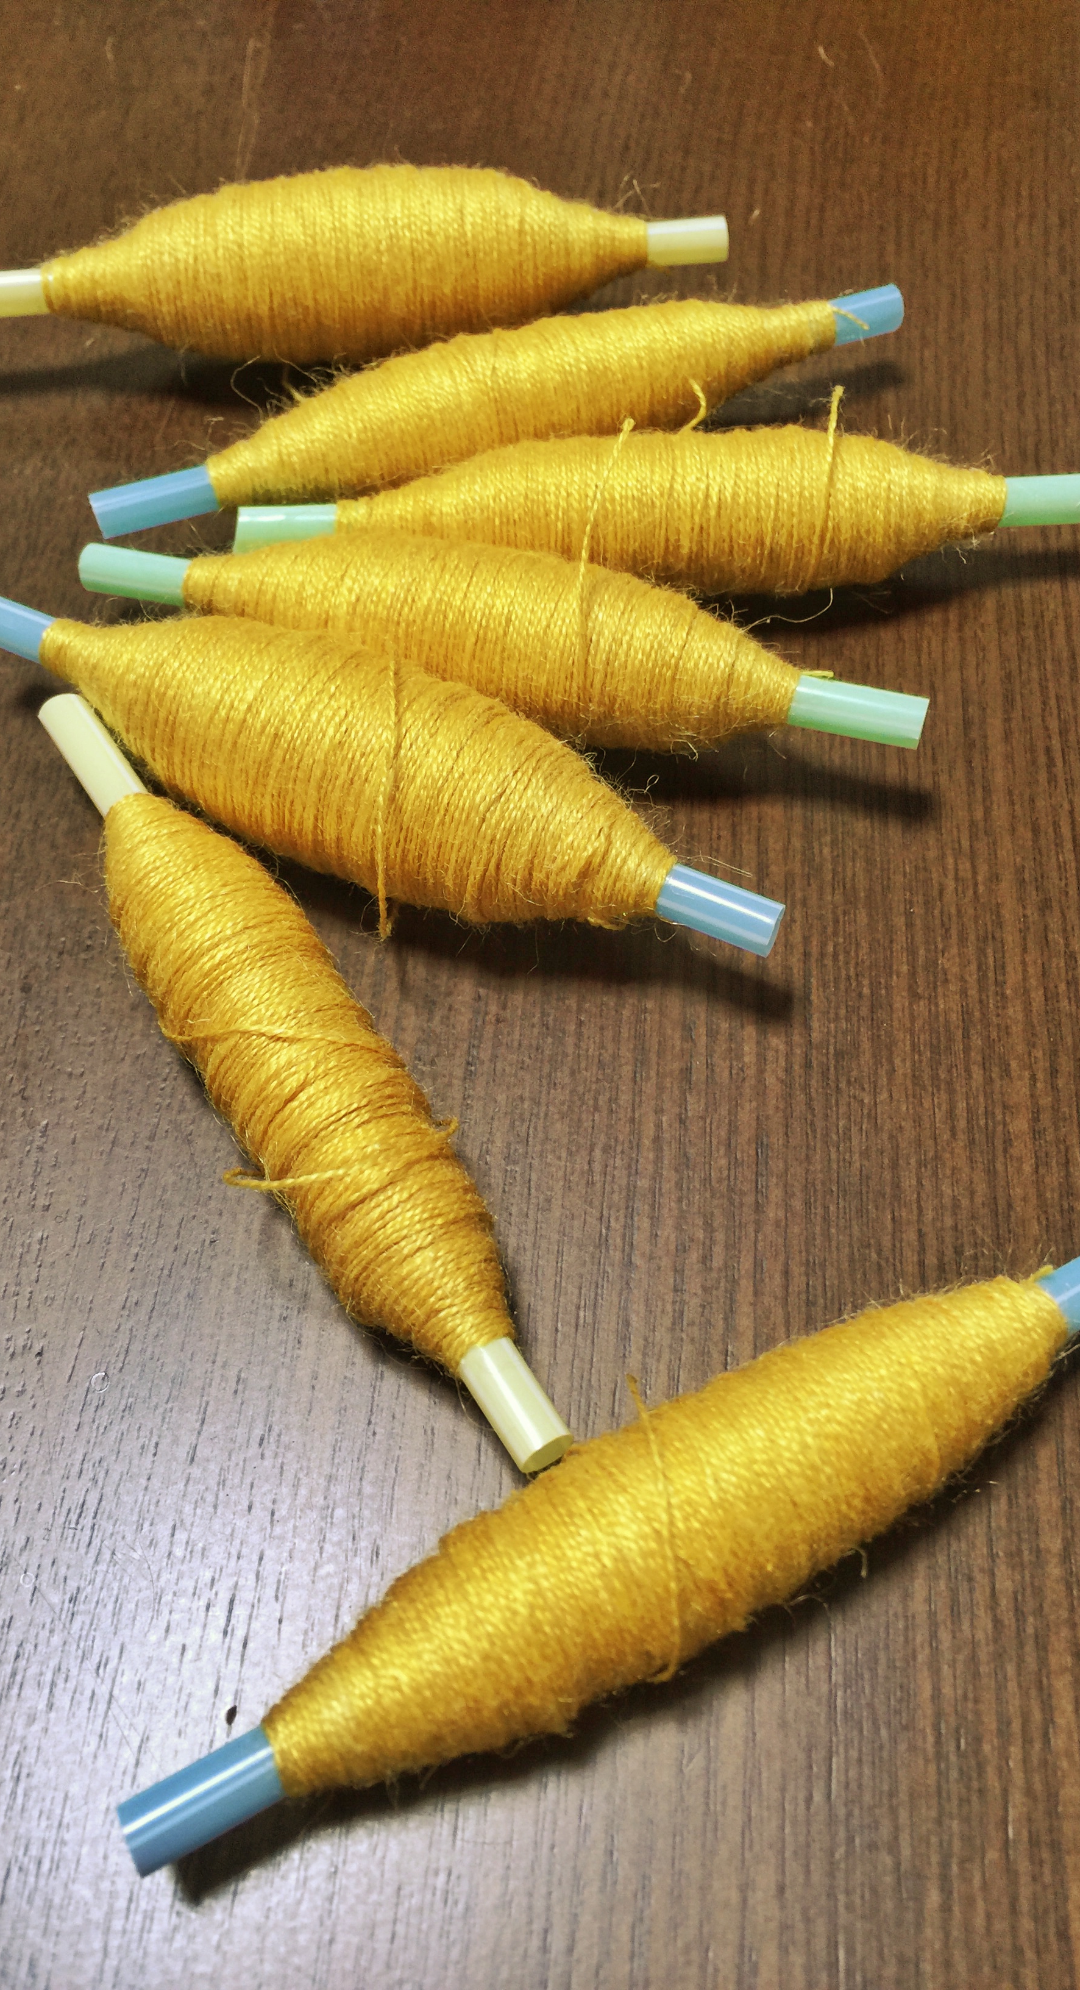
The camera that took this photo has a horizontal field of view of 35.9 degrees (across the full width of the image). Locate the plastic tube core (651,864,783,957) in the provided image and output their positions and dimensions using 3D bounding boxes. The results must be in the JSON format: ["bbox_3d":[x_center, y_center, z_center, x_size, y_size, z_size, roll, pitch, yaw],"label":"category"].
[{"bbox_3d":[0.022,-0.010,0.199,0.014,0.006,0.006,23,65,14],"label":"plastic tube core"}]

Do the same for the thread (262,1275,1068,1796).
[{"bbox_3d":[0.015,0.053,0.168,0.091,0.021,0.021,-26,64,-12],"label":"thread"}]

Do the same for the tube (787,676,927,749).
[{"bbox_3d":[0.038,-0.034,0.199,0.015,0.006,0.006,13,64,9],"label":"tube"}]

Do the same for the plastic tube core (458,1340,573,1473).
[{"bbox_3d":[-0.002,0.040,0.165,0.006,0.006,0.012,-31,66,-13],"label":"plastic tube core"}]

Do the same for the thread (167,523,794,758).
[{"bbox_3d":[-0.007,-0.044,0.206,0.078,0.022,0.022,13,64,9],"label":"thread"}]

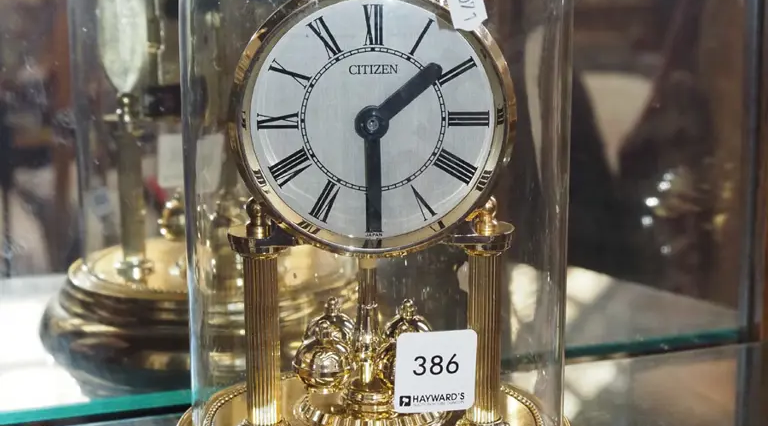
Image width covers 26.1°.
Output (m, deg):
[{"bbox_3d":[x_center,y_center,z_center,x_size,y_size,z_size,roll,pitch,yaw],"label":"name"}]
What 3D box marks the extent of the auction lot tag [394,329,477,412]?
[{"bbox_3d":[0.015,0.047,0.488,0.025,0.025,0.002,-2,14,-16],"label":"auction lot tag"}]

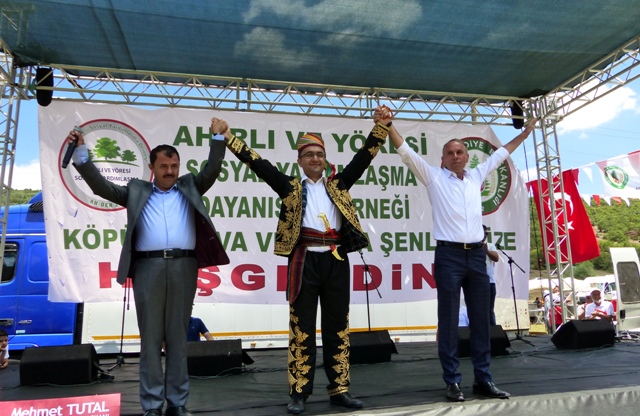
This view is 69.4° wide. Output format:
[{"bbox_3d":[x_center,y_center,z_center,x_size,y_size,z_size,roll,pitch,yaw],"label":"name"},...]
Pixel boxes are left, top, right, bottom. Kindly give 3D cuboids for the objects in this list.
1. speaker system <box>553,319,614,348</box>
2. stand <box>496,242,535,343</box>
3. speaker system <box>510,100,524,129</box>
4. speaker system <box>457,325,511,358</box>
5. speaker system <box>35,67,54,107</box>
[{"bbox_3d":[3.024,1.424,5.310,0.560,0.310,0.420,1,-10,-16],"label":"speaker system"},{"bbox_3d":[2.368,1.062,5.644,0.460,1.150,0.420,-9,-12,36],"label":"stand"},{"bbox_3d":[3.435,-1.617,8.018,0.210,0.440,0.230,-3,-11,6],"label":"speaker system"},{"bbox_3d":[1.655,1.404,4.974,0.550,0.310,0.420,0,-10,-10],"label":"speaker system"},{"bbox_3d":[-3.687,-1.637,6.204,0.190,0.500,0.200,1,-10,-13],"label":"speaker system"}]

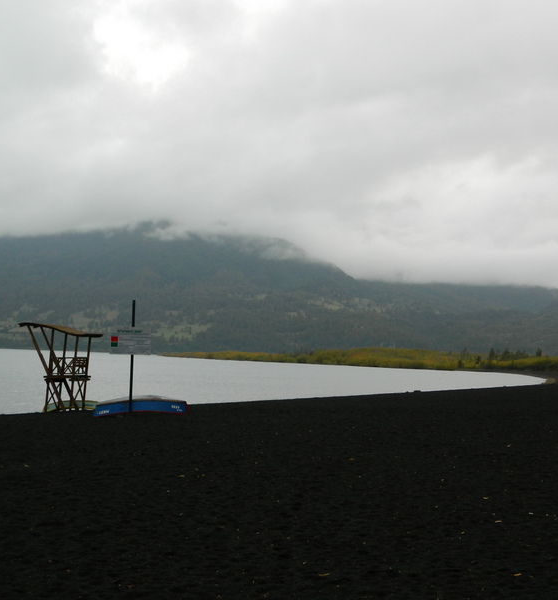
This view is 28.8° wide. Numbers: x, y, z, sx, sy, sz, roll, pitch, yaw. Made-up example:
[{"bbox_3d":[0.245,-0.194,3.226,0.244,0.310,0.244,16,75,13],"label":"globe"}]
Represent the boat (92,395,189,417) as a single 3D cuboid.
[{"bbox_3d":[-5.840,4.419,45.413,3.920,0.850,1.450,0,-2,-20],"label":"boat"}]

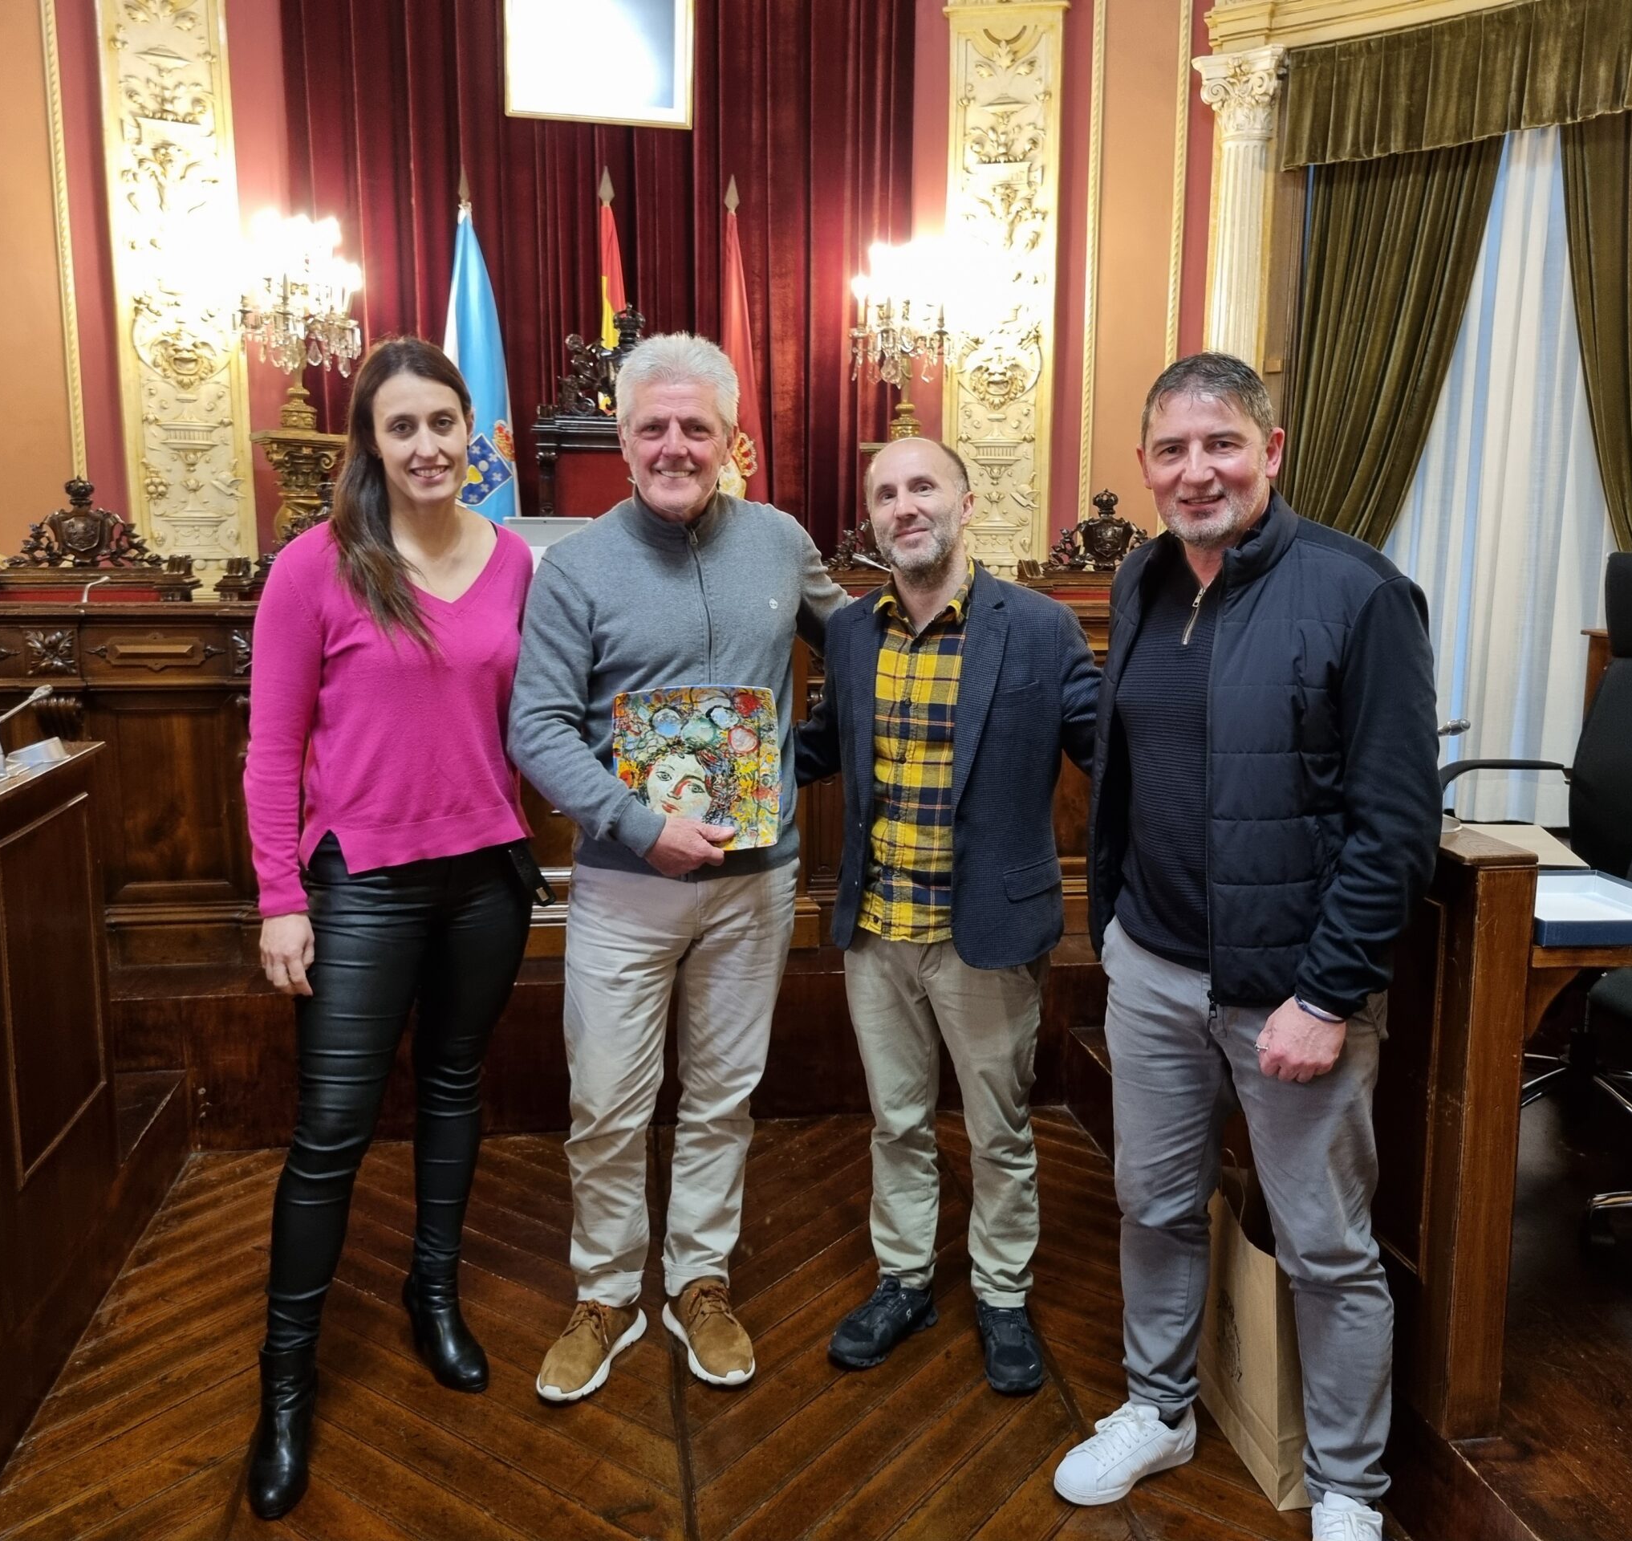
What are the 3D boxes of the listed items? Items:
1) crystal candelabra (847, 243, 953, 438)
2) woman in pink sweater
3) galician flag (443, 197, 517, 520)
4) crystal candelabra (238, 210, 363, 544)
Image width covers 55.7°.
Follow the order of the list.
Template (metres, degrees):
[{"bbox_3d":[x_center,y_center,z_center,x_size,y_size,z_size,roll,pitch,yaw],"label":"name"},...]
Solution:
[{"bbox_3d":[0.349,-1.674,6.063,0.450,0.800,0.450,-1,9,-9],"label":"crystal candelabra"},{"bbox_3d":[-0.687,0.215,2.484,0.500,1.775,0.440,-2,9,-13],"label":"woman in pink sweater"},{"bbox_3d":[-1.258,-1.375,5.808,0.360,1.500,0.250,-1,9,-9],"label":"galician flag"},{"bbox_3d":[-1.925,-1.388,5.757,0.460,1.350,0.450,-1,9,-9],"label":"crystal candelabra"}]

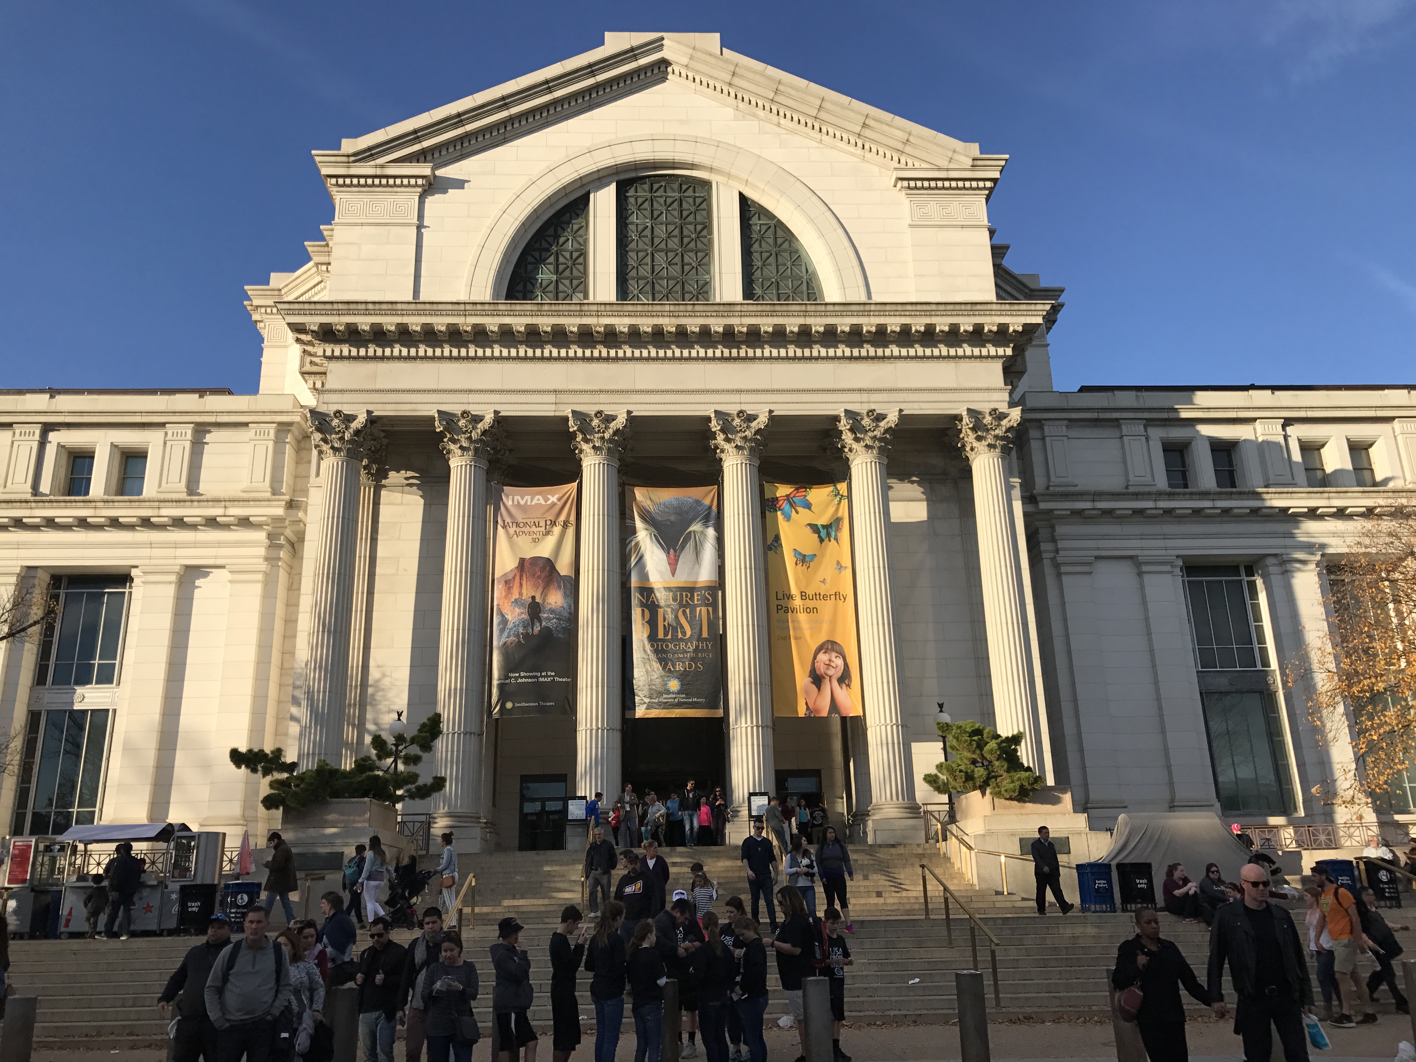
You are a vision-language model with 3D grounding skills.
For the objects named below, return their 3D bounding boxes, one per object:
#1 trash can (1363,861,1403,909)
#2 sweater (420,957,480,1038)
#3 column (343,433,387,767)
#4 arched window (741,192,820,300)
[{"bbox_3d":[12.593,6.628,21.445,0.640,0.850,0.640,-1,-18,-3],"label":"trash can"},{"bbox_3d":[-2.076,3.766,9.226,0.446,0.588,0.360,1,-18,-7],"label":"sweater"},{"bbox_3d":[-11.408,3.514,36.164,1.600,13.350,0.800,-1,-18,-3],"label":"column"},{"bbox_3d":[2.555,-9.907,40.332,2.814,4.359,0.300,-1,-18,-2],"label":"arched window"}]

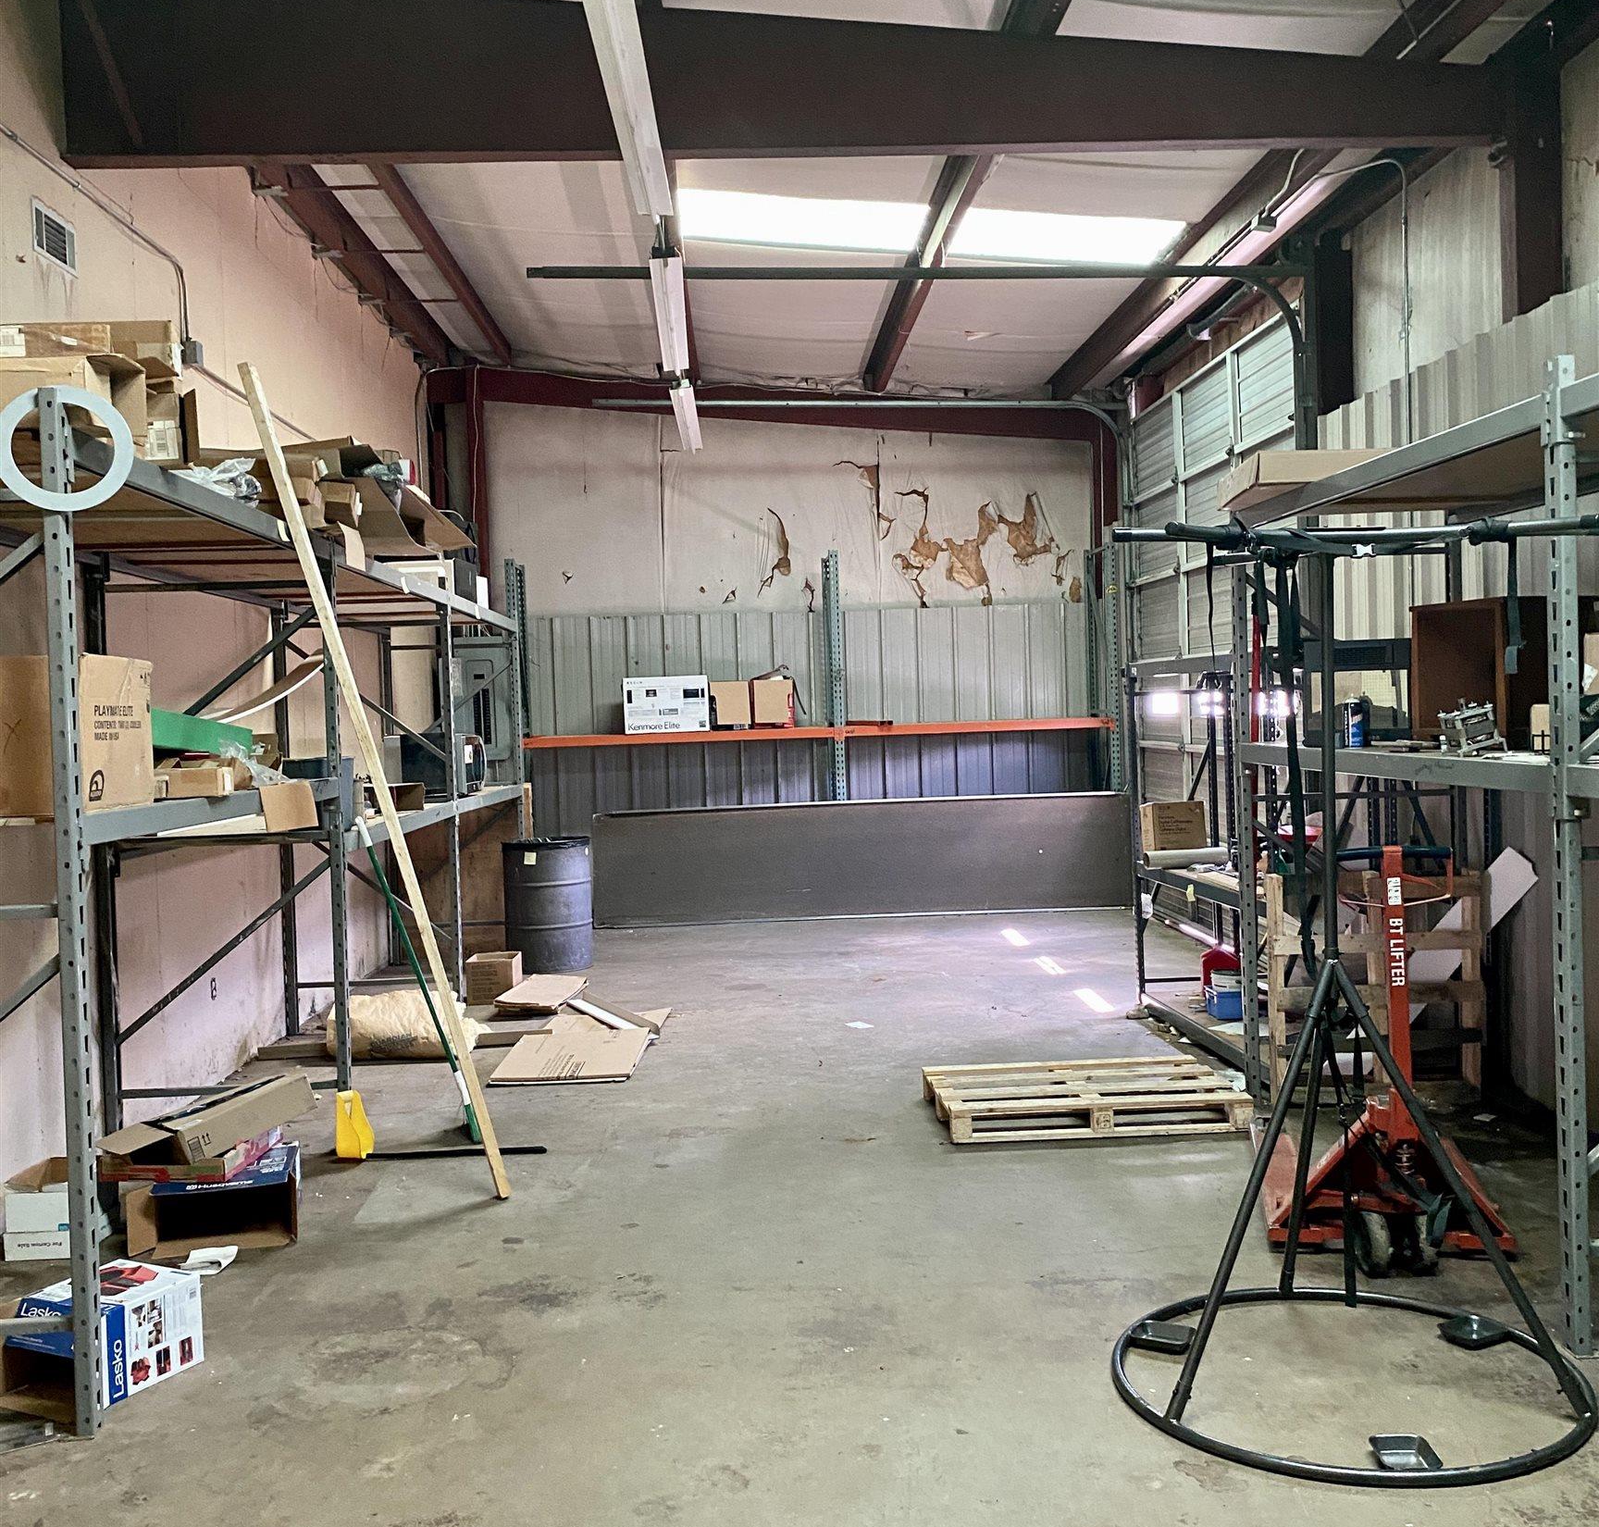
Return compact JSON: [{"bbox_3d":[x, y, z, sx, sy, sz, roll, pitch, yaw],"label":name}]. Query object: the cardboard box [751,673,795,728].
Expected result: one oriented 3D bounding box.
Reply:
[{"bbox_3d":[-0.212,-0.479,12.795,0.341,0.392,0.360,-2,2,-3],"label":"cardboard box"}]

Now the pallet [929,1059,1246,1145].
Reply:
[{"bbox_3d":[1.131,1.341,6.394,1.165,0.135,0.751,-2,2,-3],"label":"pallet"}]

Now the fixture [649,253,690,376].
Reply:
[{"bbox_3d":[-0.703,-2.452,8.863,0.156,0.095,2.430,-2,2,-3],"label":"fixture"}]

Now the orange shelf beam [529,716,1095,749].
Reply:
[{"bbox_3d":[0.159,-0.247,12.589,4.700,0.080,0.060,-2,2,-3],"label":"orange shelf beam"}]

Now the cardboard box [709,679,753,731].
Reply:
[{"bbox_3d":[-0.543,-0.463,12.780,0.321,0.383,0.360,-2,2,-3],"label":"cardboard box"}]

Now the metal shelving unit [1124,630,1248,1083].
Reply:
[{"bbox_3d":[2.097,0.413,7.600,0.500,1.850,2.200,-2,2,-3],"label":"metal shelving unit"}]

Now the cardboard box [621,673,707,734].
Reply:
[{"bbox_3d":[-1.044,-0.469,12.807,0.661,0.423,0.500,-2,2,-3],"label":"cardboard box"}]

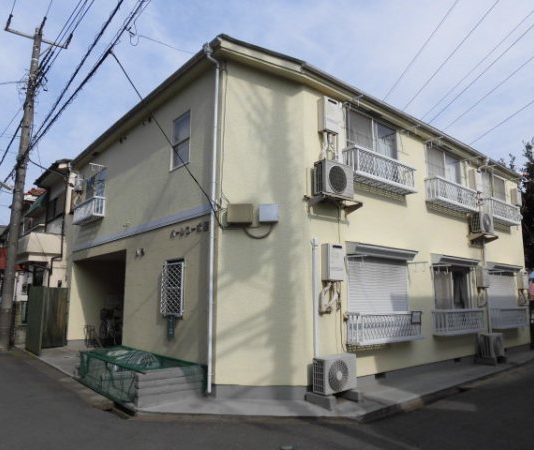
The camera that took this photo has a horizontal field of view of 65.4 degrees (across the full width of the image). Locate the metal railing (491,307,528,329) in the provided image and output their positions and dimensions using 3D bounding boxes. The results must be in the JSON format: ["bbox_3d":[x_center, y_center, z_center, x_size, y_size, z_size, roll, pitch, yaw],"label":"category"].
[{"bbox_3d":[6.406,2.439,11.008,1.872,0.501,0.279,9,-12,-40],"label":"metal railing"}]

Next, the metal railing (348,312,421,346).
[{"bbox_3d":[2.119,1.785,7.349,1.895,0.513,0.287,9,-12,-40],"label":"metal railing"}]

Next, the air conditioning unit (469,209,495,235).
[{"bbox_3d":[5.760,-0.017,11.163,0.780,0.570,0.280,9,-13,-39],"label":"air conditioning unit"}]

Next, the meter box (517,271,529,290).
[{"bbox_3d":[8.089,1.767,13.137,0.400,0.580,0.190,9,-13,-39],"label":"meter box"}]

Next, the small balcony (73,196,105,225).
[{"bbox_3d":[-4.990,-0.366,11.610,0.287,0.506,1.887,8,-12,-38],"label":"small balcony"}]

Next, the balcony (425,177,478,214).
[{"bbox_3d":[4.772,-0.719,10.638,2.250,0.540,0.320,9,-13,-39],"label":"balcony"}]

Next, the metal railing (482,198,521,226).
[{"bbox_3d":[7.096,-0.360,12.565,2.140,0.550,0.320,9,-13,-39],"label":"metal railing"}]

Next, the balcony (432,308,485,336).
[{"bbox_3d":[4.213,2.106,9.129,1.827,0.486,0.294,9,-12,-40],"label":"balcony"}]

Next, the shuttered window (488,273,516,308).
[{"bbox_3d":[6.340,1.794,11.176,1.752,1.027,0.091,9,-12,-40],"label":"shuttered window"}]

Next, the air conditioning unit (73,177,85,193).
[{"bbox_3d":[-5.700,-1.253,12.669,0.181,0.544,0.362,8,-12,-38],"label":"air conditioning unit"}]

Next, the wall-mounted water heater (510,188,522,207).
[{"bbox_3d":[7.900,-0.869,13.226,0.375,0.574,0.168,9,-13,-40],"label":"wall-mounted water heater"}]

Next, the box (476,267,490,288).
[{"bbox_3d":[5.304,1.302,10.253,0.362,0.498,0.166,9,-12,-40],"label":"box"}]

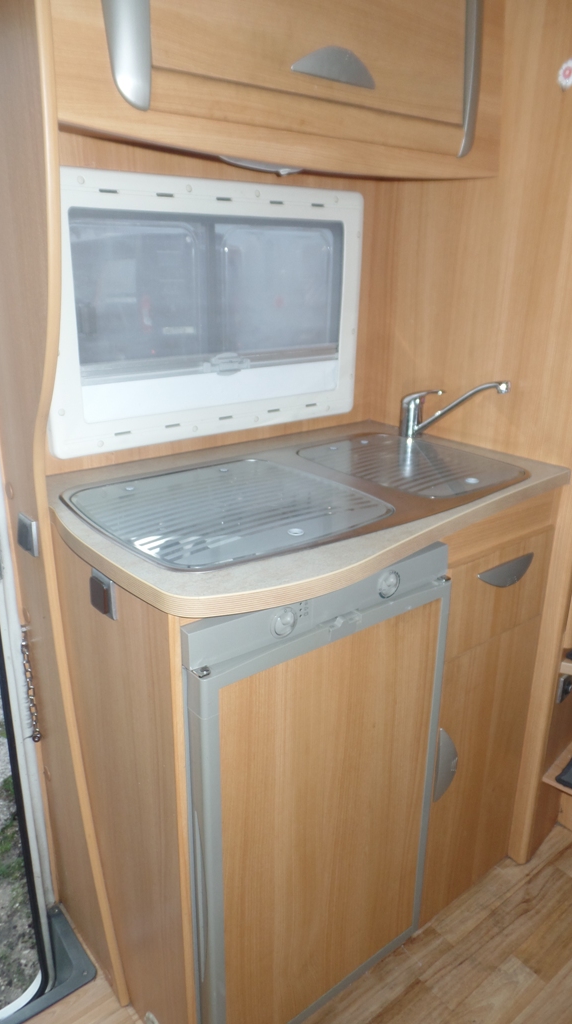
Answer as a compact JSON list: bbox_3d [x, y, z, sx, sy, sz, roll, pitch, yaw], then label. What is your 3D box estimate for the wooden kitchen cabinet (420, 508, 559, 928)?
[{"bbox_3d":[0.235,0.333,1.514,0.309,0.908,0.506,-14,24,-35],"label":"wooden kitchen cabinet"}]

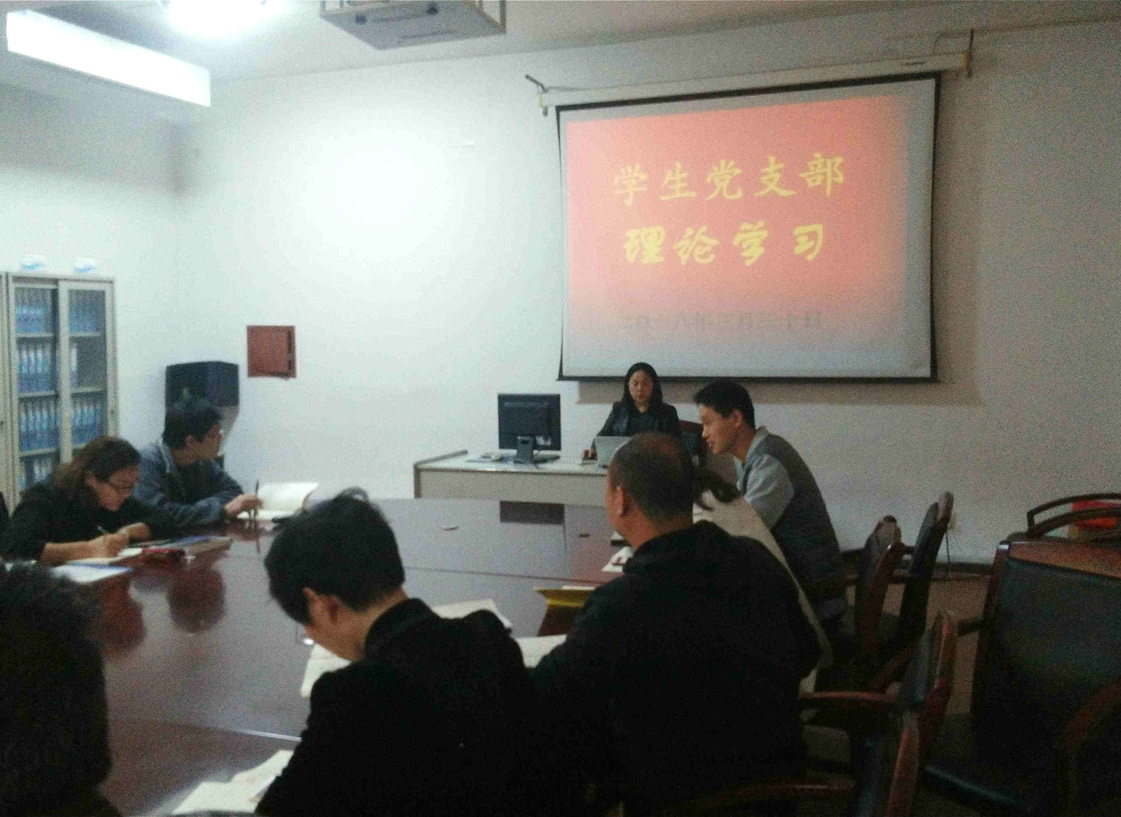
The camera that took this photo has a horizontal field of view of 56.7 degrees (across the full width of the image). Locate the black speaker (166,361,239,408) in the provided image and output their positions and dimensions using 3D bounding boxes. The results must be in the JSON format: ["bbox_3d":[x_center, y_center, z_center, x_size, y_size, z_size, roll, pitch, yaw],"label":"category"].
[{"bbox_3d":[-2.591,-0.135,7.556,0.430,0.370,0.320,1,5,21],"label":"black speaker"}]

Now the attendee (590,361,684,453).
[{"bbox_3d":[0.441,0.393,6.050,0.500,1.280,0.680,2,5,26],"label":"attendee"}]

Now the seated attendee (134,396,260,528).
[{"bbox_3d":[-1.570,0.571,4.349,0.720,1.250,0.520,0,5,13],"label":"seated attendee"}]

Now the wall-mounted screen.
[{"bbox_3d":[1.088,-1.060,6.448,2.378,1.788,0.050,1,5,21],"label":"wall-mounted screen"}]

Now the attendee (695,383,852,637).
[{"bbox_3d":[0.770,0.567,3.689,0.740,1.310,0.490,1,5,23],"label":"attendee"}]

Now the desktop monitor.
[{"bbox_3d":[-0.165,0.119,5.745,0.375,0.370,0.180,1,5,21],"label":"desktop monitor"}]

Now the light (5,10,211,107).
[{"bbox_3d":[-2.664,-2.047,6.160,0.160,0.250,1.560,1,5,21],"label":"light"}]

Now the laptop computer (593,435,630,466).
[{"bbox_3d":[0.376,0.213,5.651,0.340,0.185,0.260,1,5,21],"label":"laptop computer"}]

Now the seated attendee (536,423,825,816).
[{"bbox_3d":[0.265,0.695,2.443,0.740,1.270,0.550,3,6,38],"label":"seated attendee"}]

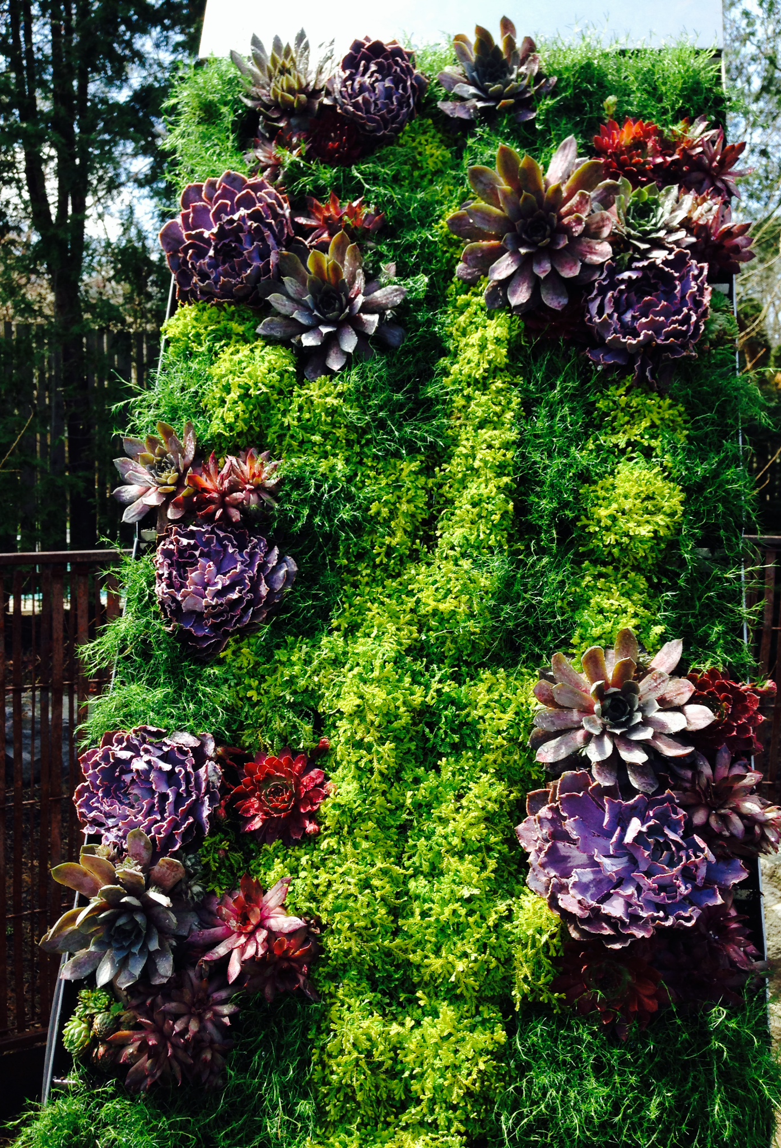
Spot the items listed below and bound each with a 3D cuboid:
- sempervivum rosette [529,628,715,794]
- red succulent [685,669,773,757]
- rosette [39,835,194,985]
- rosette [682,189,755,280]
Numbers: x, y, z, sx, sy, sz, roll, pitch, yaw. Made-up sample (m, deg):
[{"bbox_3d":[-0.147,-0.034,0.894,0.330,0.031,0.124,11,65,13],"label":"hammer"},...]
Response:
[{"bbox_3d":[0.209,0.124,0.991,0.165,0.165,0.074,1,-19,7],"label":"sempervivum rosette"},{"bbox_3d":[0.298,0.125,0.980,0.084,0.084,0.042,5,-19,-5],"label":"red succulent"},{"bbox_3d":[-0.239,0.295,0.959,0.131,0.131,0.066,2,-19,6],"label":"rosette"},{"bbox_3d":[0.344,-0.361,1.163,0.088,0.088,0.048,1,-19,7],"label":"rosette"}]

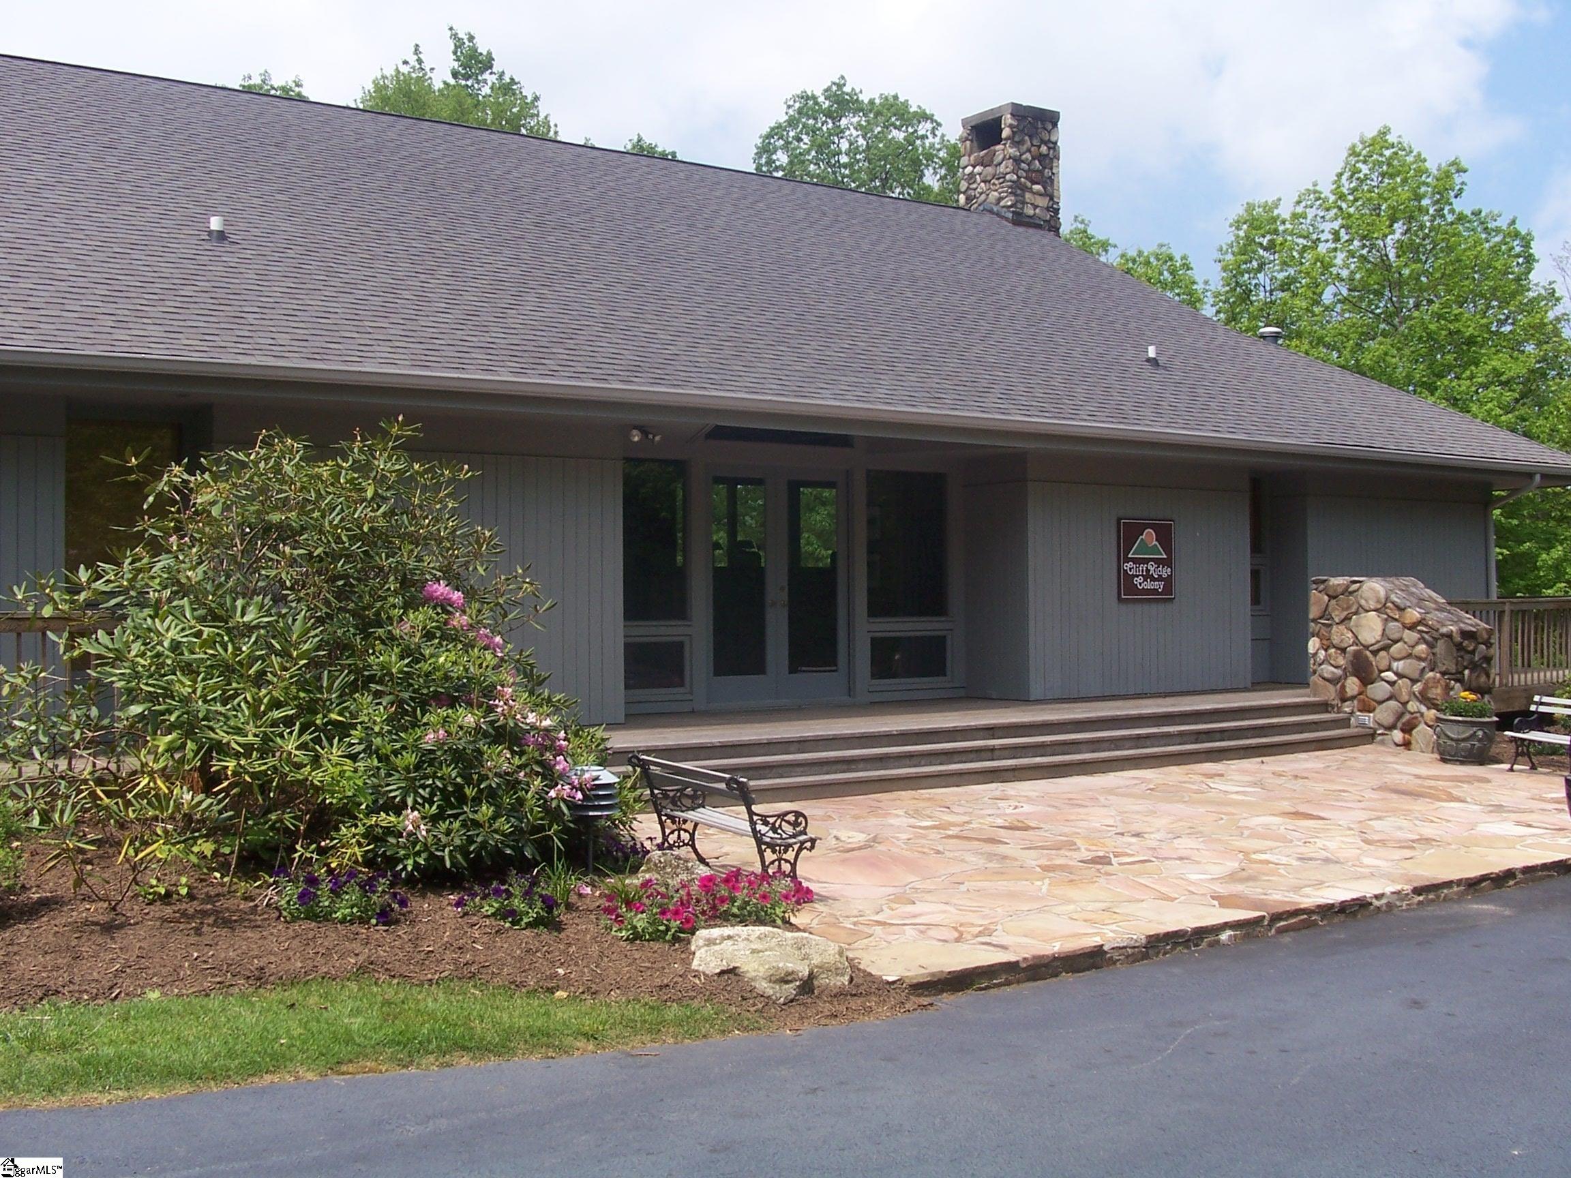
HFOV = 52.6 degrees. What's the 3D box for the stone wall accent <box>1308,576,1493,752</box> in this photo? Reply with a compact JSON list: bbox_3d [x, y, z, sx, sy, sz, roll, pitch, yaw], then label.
[{"bbox_3d":[6.211,0.724,15.926,1.026,1.696,1.534,0,0,-33],"label":"stone wall accent"}]

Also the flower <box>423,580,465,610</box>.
[{"bbox_3d":[-2.130,0.038,9.900,0.260,0.190,0.200,0,0,-12],"label":"flower"}]

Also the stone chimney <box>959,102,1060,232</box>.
[{"bbox_3d":[3.870,-7.054,27.084,1.123,2.160,1.318,0,0,-33],"label":"stone chimney"}]

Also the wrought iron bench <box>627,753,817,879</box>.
[{"bbox_3d":[-0.351,1.266,8.536,0.520,0.700,1.380,0,0,-27],"label":"wrought iron bench"}]

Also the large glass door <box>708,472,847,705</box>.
[{"bbox_3d":[-0.043,-0.029,16.760,1.782,2.414,0.090,0,0,-33],"label":"large glass door"}]

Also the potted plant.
[{"bbox_3d":[6.102,1.245,14.260,0.562,0.643,0.562,0,0,-33],"label":"potted plant"}]

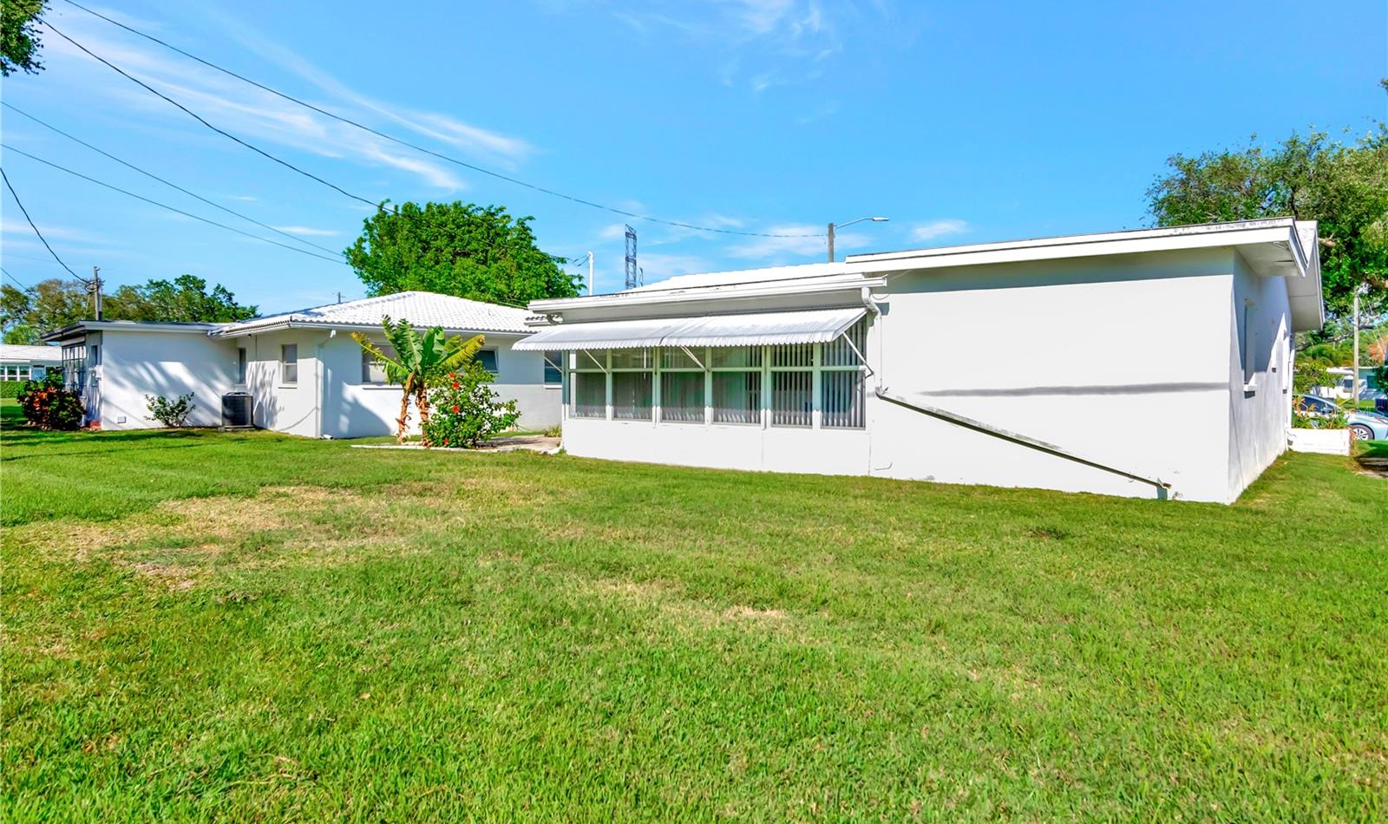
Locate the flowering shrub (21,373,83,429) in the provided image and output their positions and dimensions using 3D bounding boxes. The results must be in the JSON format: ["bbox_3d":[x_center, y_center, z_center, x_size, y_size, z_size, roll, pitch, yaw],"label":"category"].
[{"bbox_3d":[-16.511,-0.279,20.800,1.500,1.500,1.500,0,2,0],"label":"flowering shrub"}]

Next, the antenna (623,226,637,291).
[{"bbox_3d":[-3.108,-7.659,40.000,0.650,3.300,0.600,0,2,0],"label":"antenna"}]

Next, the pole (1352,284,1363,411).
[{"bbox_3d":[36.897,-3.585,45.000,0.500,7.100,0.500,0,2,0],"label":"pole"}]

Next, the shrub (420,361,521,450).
[{"bbox_3d":[-4.526,-0.132,16.400,1.900,1.750,1.700,0,2,0],"label":"shrub"}]

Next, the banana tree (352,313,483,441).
[{"bbox_3d":[-5.831,-0.664,17.100,2.650,2.650,2.200,0,2,0],"label":"banana tree"}]

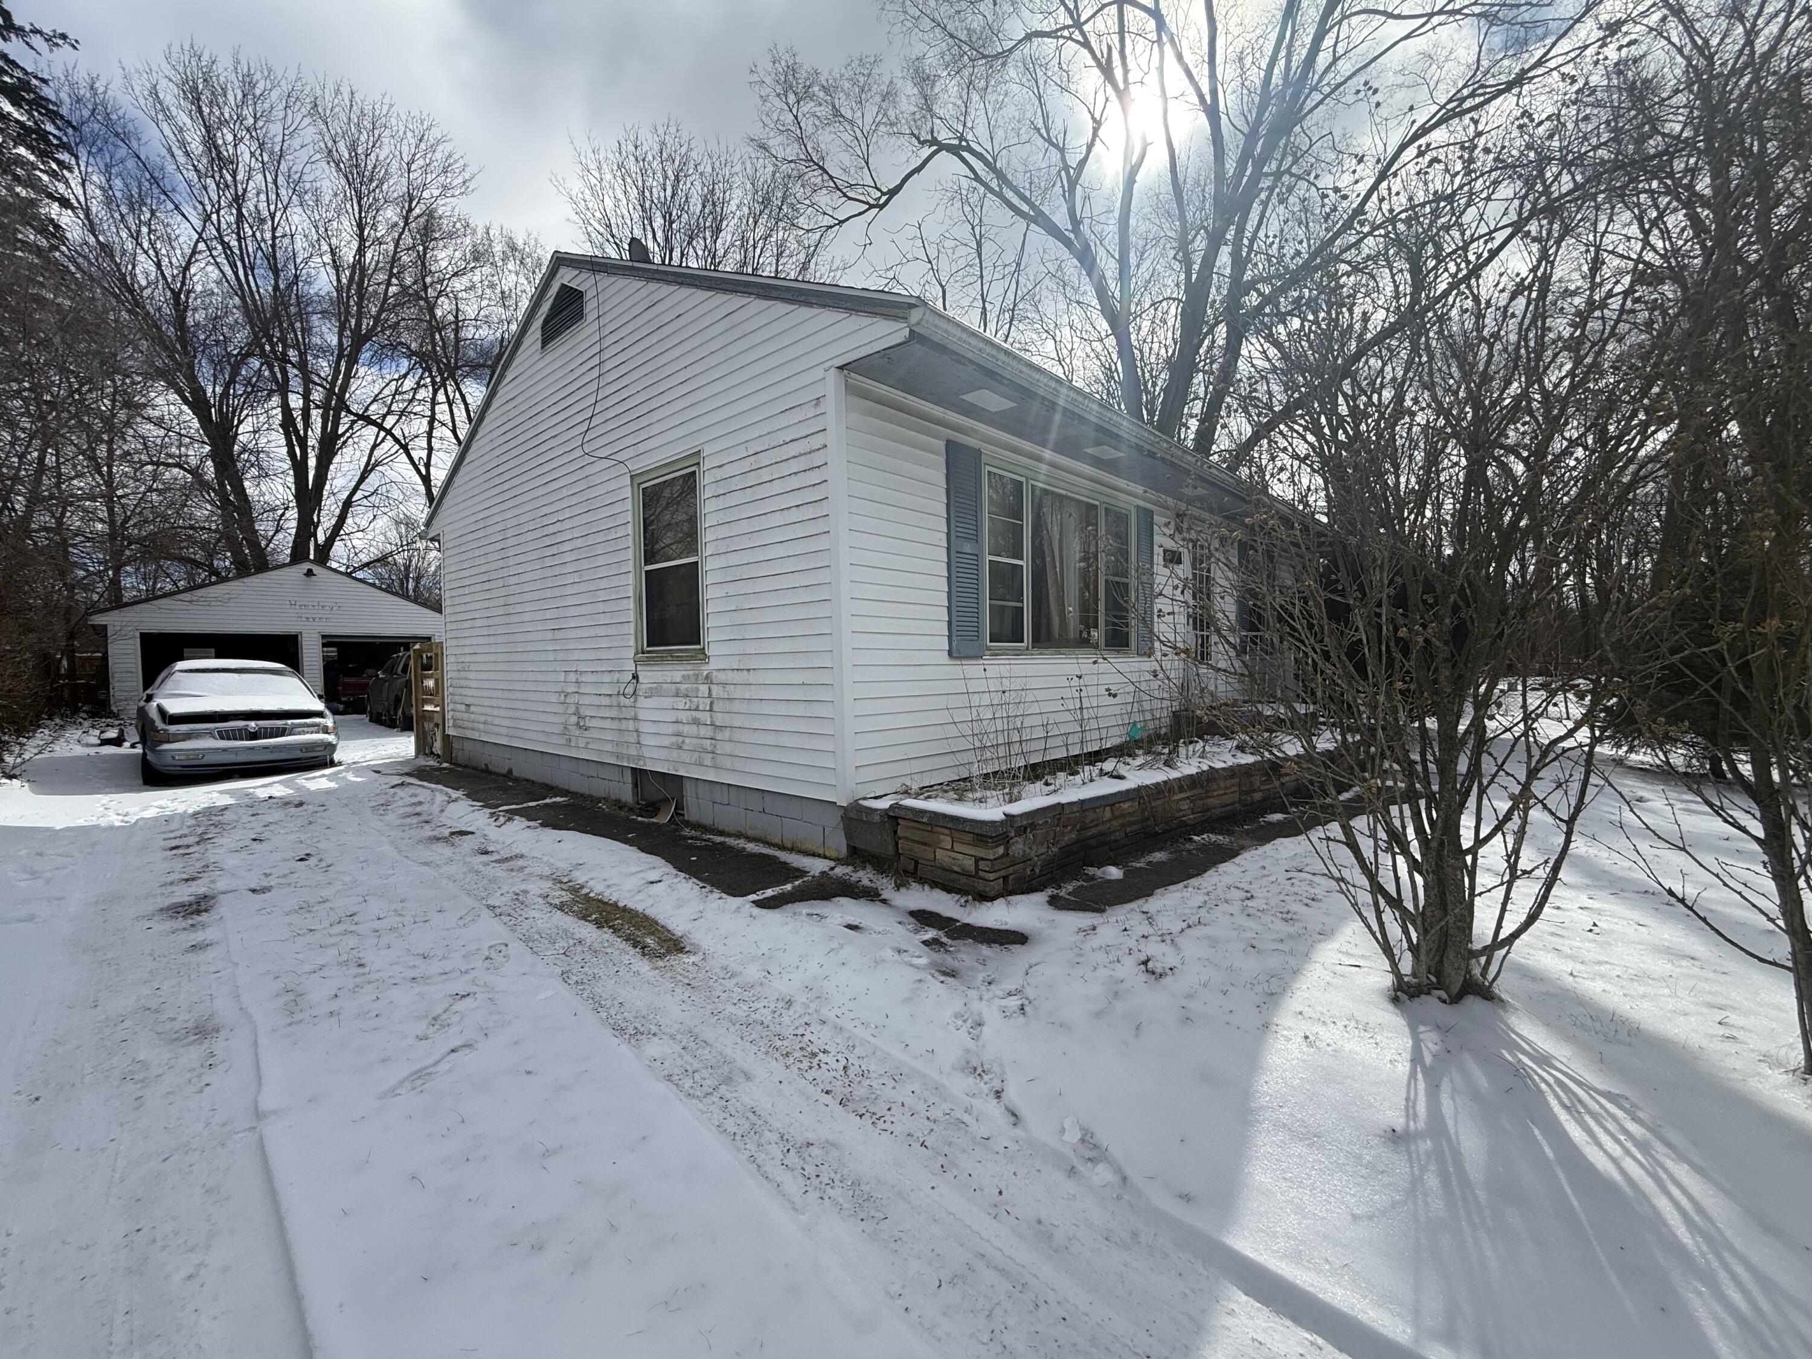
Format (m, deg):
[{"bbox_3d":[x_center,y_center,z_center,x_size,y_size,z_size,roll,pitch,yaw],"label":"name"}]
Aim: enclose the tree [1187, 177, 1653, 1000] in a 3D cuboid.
[{"bbox_3d":[2.011,-0.278,2.840,1.700,3.000,1.600,0,1,35],"label":"tree"}]

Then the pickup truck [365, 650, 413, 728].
[{"bbox_3d":[-10.486,0.133,16.404,5.000,1.680,1.880,0,2,42],"label":"pickup truck"}]

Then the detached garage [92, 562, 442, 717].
[{"bbox_3d":[-17.493,-1.030,20.731,7.100,3.970,7.500,0,2,42],"label":"detached garage"}]

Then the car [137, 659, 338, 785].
[{"bbox_3d":[-9.309,0.438,10.128,5.000,1.460,1.880,1,2,44],"label":"car"}]

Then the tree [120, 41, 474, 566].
[{"bbox_3d":[-20.697,-9.991,24.479,9.200,21.800,9.000,-2,2,-40],"label":"tree"}]

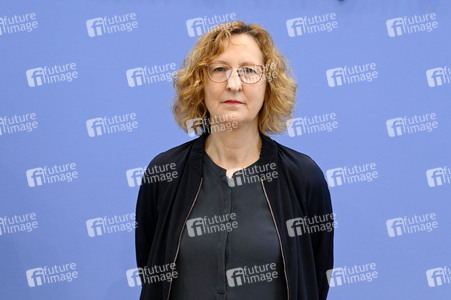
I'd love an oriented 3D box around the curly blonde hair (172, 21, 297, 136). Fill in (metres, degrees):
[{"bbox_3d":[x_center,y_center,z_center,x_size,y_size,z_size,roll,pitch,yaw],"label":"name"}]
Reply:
[{"bbox_3d":[0.020,-0.161,1.410,0.270,0.257,0.235,1,0,4],"label":"curly blonde hair"}]

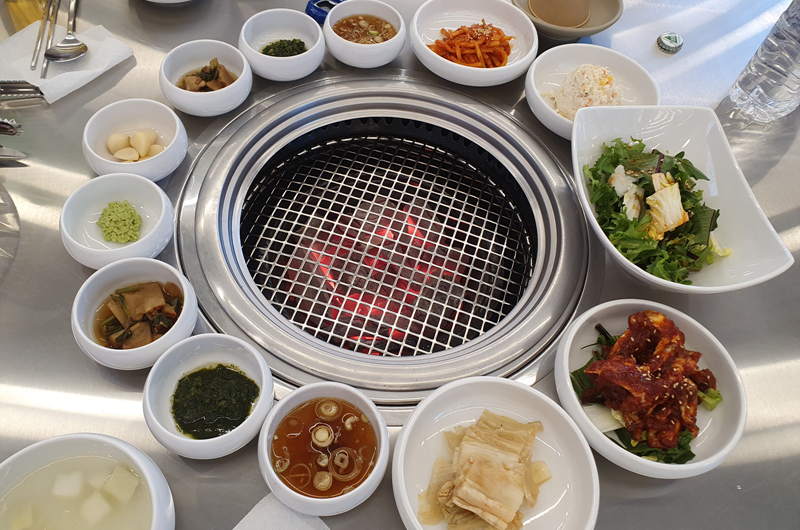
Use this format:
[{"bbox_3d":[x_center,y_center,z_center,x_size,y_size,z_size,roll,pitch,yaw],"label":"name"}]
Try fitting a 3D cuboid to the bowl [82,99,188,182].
[{"bbox_3d":[-0.239,-0.110,0.550,0.088,0.038,0.088,2,57,-3],"label":"bowl"}]

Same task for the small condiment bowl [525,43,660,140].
[{"bbox_3d":[0.201,-0.176,0.633,0.140,0.034,0.140,7,57,0],"label":"small condiment bowl"}]

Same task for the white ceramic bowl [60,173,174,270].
[{"bbox_3d":[-0.233,-0.034,0.501,0.088,0.038,0.088,2,57,-3],"label":"white ceramic bowl"}]

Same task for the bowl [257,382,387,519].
[{"bbox_3d":[-0.052,0.126,0.414,0.088,0.038,0.088,2,57,-3],"label":"bowl"}]

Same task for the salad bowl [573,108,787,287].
[{"bbox_3d":[0.221,-0.042,0.524,0.156,0.070,0.190,-1,57,-6],"label":"salad bowl"}]

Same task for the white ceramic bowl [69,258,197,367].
[{"bbox_3d":[-0.199,0.038,0.458,0.088,0.038,0.088,2,57,-3],"label":"white ceramic bowl"}]

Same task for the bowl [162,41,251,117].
[{"bbox_3d":[-0.192,-0.184,0.602,0.088,0.038,0.088,2,57,-3],"label":"bowl"}]

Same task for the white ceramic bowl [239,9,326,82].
[{"bbox_3d":[-0.124,-0.230,0.637,0.088,0.038,0.088,2,57,-3],"label":"white ceramic bowl"}]

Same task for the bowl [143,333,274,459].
[{"bbox_3d":[-0.134,0.093,0.427,0.088,0.038,0.088,2,57,-3],"label":"bowl"}]

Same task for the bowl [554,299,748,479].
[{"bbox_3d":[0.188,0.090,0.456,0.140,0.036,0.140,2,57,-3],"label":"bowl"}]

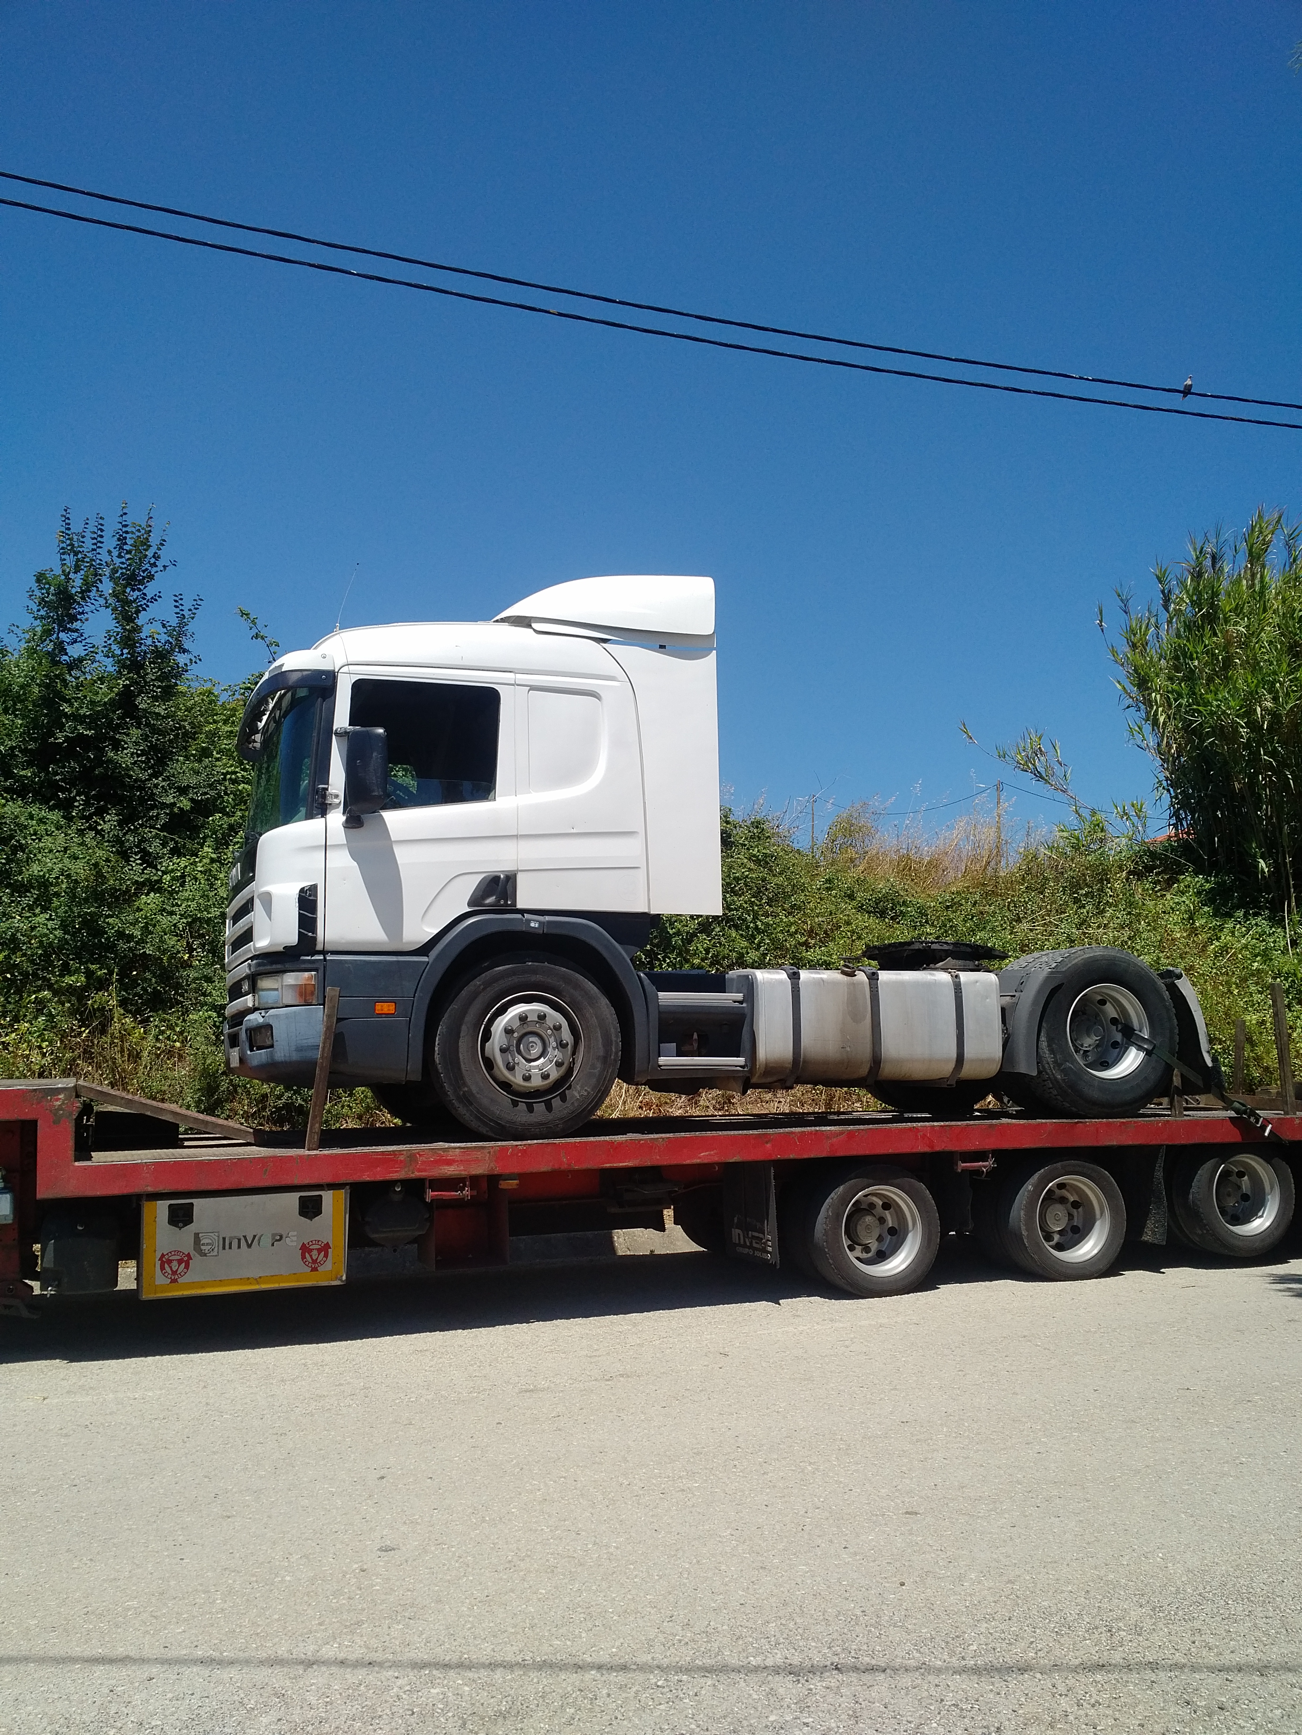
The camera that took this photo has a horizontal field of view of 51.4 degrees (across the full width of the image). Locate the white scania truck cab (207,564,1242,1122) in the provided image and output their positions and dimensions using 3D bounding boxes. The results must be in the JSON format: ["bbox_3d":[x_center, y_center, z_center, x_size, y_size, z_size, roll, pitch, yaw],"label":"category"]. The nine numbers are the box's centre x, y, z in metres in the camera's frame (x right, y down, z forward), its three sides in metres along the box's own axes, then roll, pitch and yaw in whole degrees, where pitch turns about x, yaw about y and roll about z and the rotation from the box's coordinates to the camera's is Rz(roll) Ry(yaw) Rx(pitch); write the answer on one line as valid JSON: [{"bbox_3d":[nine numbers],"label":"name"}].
[{"bbox_3d":[0.351,-0.025,9.095,6.090,3.360,2.550,1,-7,-18],"label":"white scania truck cab"}]

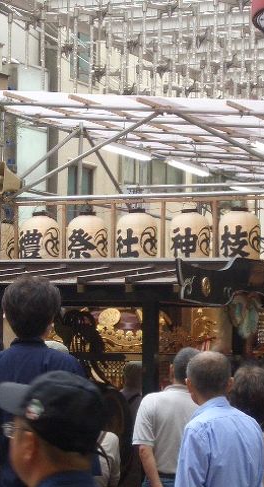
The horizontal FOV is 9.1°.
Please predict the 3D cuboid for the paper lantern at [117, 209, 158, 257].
[{"bbox_3d":[0.054,0.000,16.700,0.420,0.700,0.420,1,-3,0],"label":"paper lantern"}]

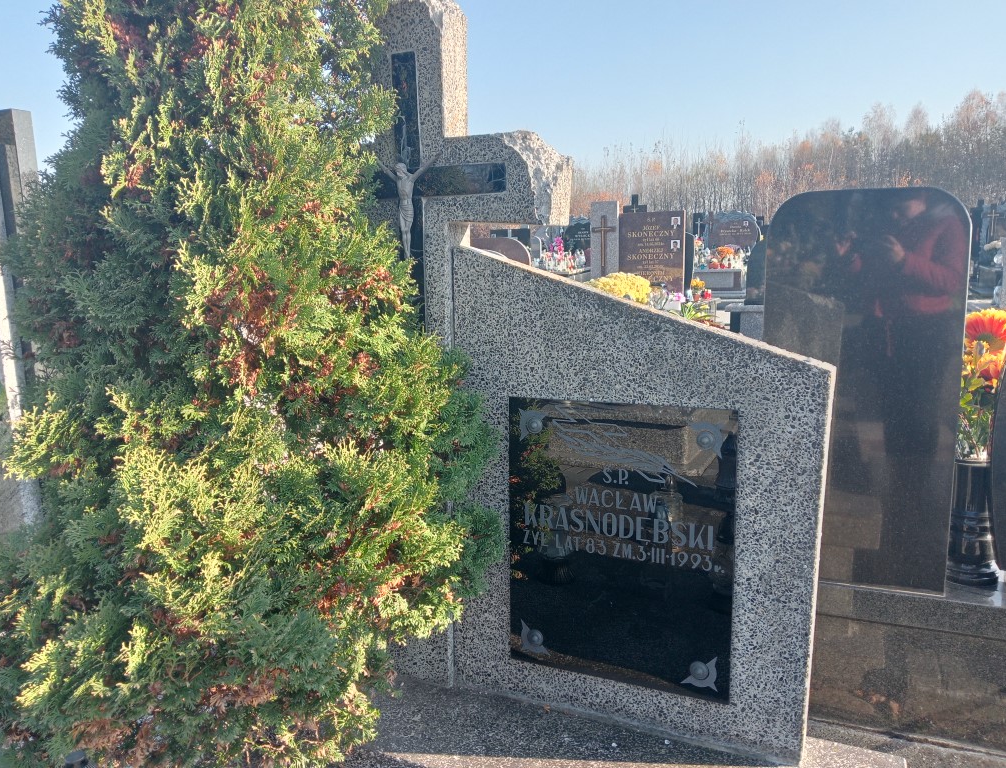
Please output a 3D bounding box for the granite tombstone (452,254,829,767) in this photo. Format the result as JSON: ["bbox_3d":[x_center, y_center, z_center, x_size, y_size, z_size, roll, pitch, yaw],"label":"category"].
[{"bbox_3d":[0.218,0.188,1.460,0.650,0.860,0.085,3,10,22],"label":"granite tombstone"}]

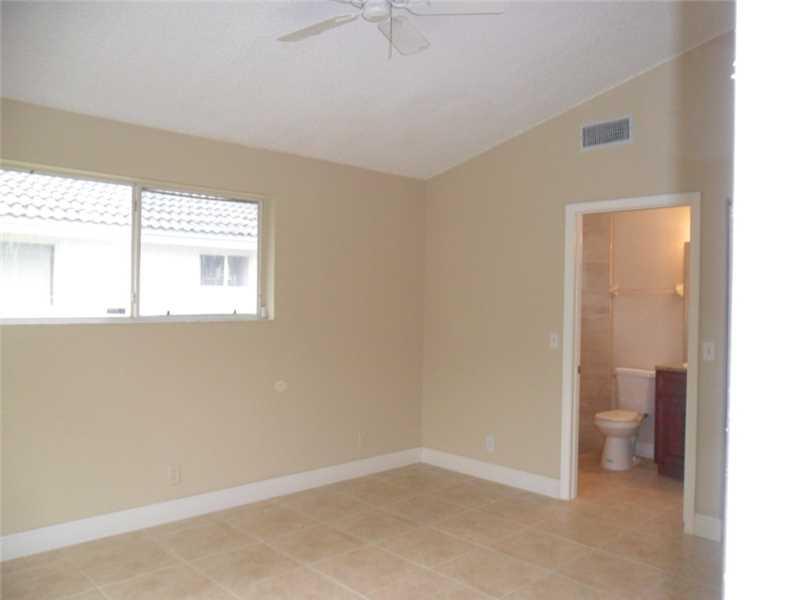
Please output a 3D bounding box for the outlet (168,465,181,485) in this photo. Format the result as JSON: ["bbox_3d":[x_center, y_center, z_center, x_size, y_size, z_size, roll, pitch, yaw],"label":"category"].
[{"bbox_3d":[-1.422,1.105,3.945,0.075,0.118,0.012,1,1,-43],"label":"outlet"}]

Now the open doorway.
[{"bbox_3d":[1.536,0.389,4.191,0.915,2.110,0.130,1,1,44],"label":"open doorway"}]

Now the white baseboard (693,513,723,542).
[{"bbox_3d":[1.869,1.386,3.789,0.160,0.135,0.018,1,1,44],"label":"white baseboard"}]

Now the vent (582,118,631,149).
[{"bbox_3d":[1.405,-1.132,4.258,0.360,0.175,0.020,1,1,44],"label":"vent"}]

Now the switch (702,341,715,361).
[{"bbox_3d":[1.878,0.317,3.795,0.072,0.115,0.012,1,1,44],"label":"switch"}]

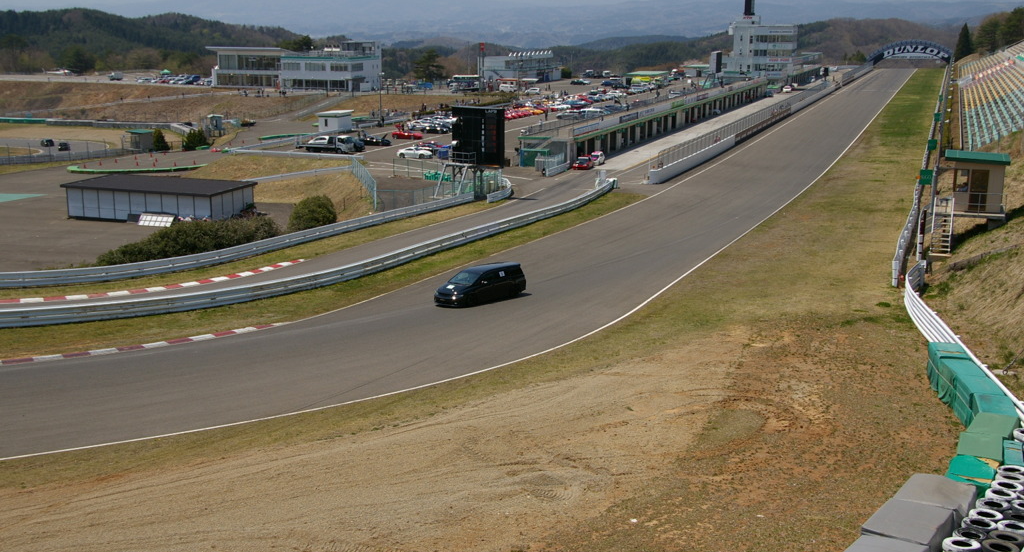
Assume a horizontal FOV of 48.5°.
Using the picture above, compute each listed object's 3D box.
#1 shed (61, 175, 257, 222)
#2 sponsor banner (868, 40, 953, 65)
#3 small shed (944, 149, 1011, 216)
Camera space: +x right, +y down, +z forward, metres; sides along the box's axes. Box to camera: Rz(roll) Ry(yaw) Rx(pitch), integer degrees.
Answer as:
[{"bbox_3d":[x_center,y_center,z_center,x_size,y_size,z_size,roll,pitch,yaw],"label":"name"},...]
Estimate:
[{"bbox_3d":[-39.269,-8.509,127.725,19.506,3.619,9.072,5,14,19],"label":"shed"},{"bbox_3d":[141.908,-79.590,405.000,28.000,8.800,2.200,5,14,21],"label":"sponsor banner"},{"bbox_3d":[24.797,-4.978,60.765,3.100,2.850,3.000,5,14,19],"label":"small shed"}]

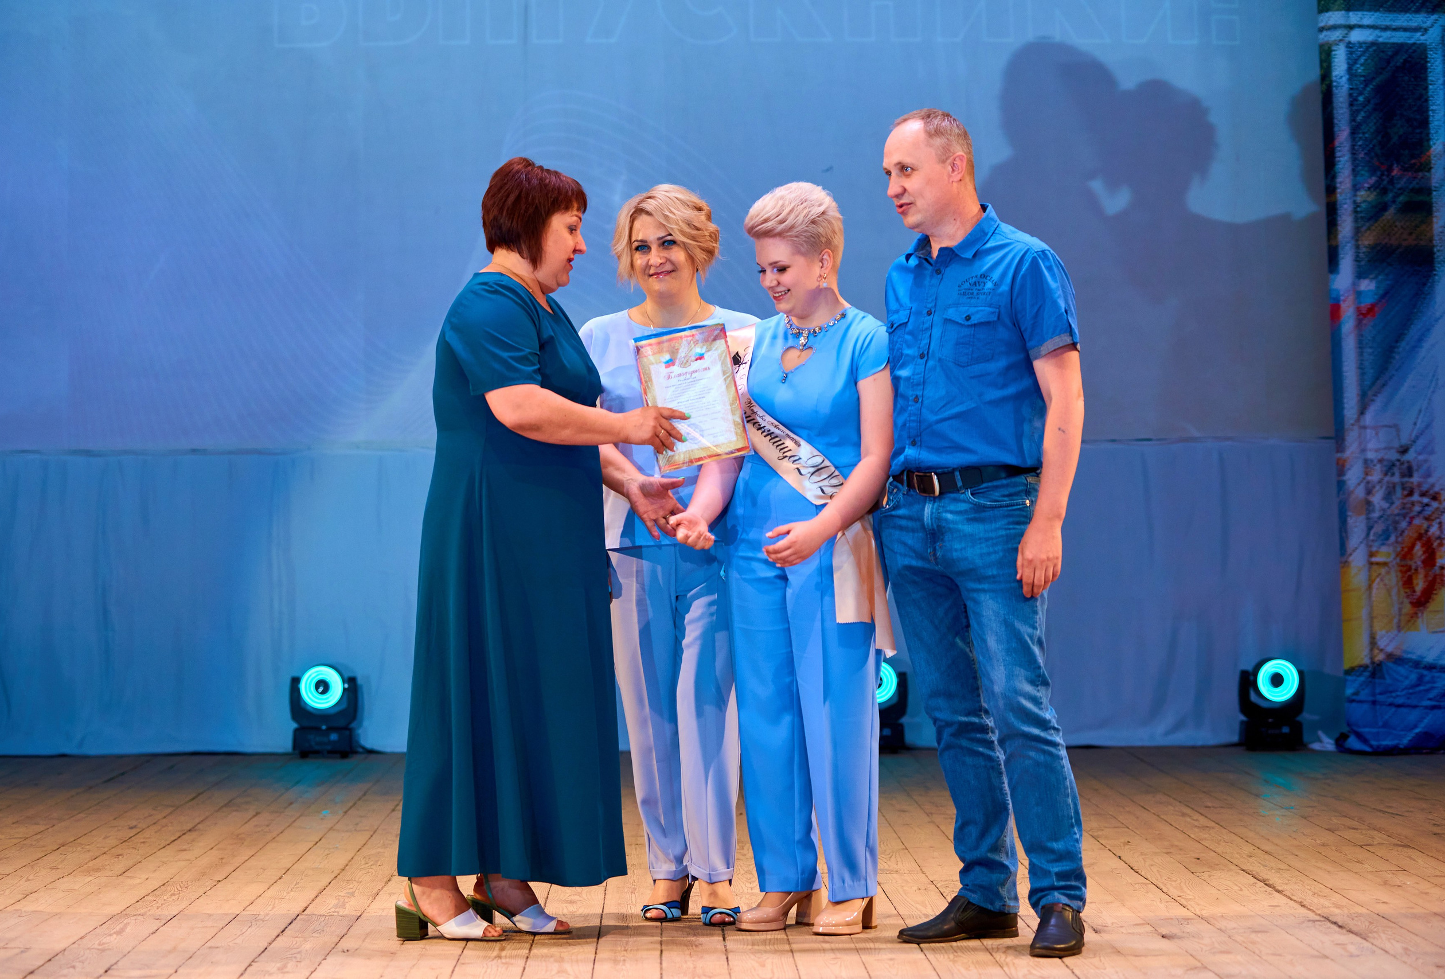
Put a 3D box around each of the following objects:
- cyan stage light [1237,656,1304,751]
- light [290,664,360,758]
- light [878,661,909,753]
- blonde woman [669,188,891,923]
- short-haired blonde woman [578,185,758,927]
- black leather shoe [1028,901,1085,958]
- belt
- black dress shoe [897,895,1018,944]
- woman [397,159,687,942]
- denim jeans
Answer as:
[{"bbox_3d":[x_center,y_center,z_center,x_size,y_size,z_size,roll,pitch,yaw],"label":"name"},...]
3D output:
[{"bbox_3d":[2.214,0.864,12.332,0.270,0.370,0.240,0,-1,-3],"label":"cyan stage light"},{"bbox_3d":[-1.579,0.873,12.132,0.270,0.370,0.240,0,-1,-3],"label":"light"},{"bbox_3d":[0.610,0.867,12.192,0.270,0.370,0.240,0,-1,-3],"label":"light"},{"bbox_3d":[0.136,0.151,6.909,0.480,1.690,0.410,-1,-1,28],"label":"blonde woman"},{"bbox_3d":[-0.126,0.143,7.099,0.450,1.710,0.400,0,-1,10],"label":"short-haired blonde woman"},{"bbox_3d":[0.730,0.938,6.611,0.105,0.105,0.285,0,-1,13],"label":"black leather shoe"},{"bbox_3d":[0.527,-0.018,6.721,0.345,0.060,0.260,-1,-1,29],"label":"belt"},{"bbox_3d":[0.524,0.941,6.786,0.285,0.105,0.105,0,-1,-19],"label":"black dress shoe"},{"bbox_3d":[-0.410,0.127,6.900,0.620,1.740,0.500,0,-1,13],"label":"woman"},{"bbox_3d":[0.573,0.440,6.736,0.440,0.965,0.340,-1,-1,29],"label":"denim jeans"}]

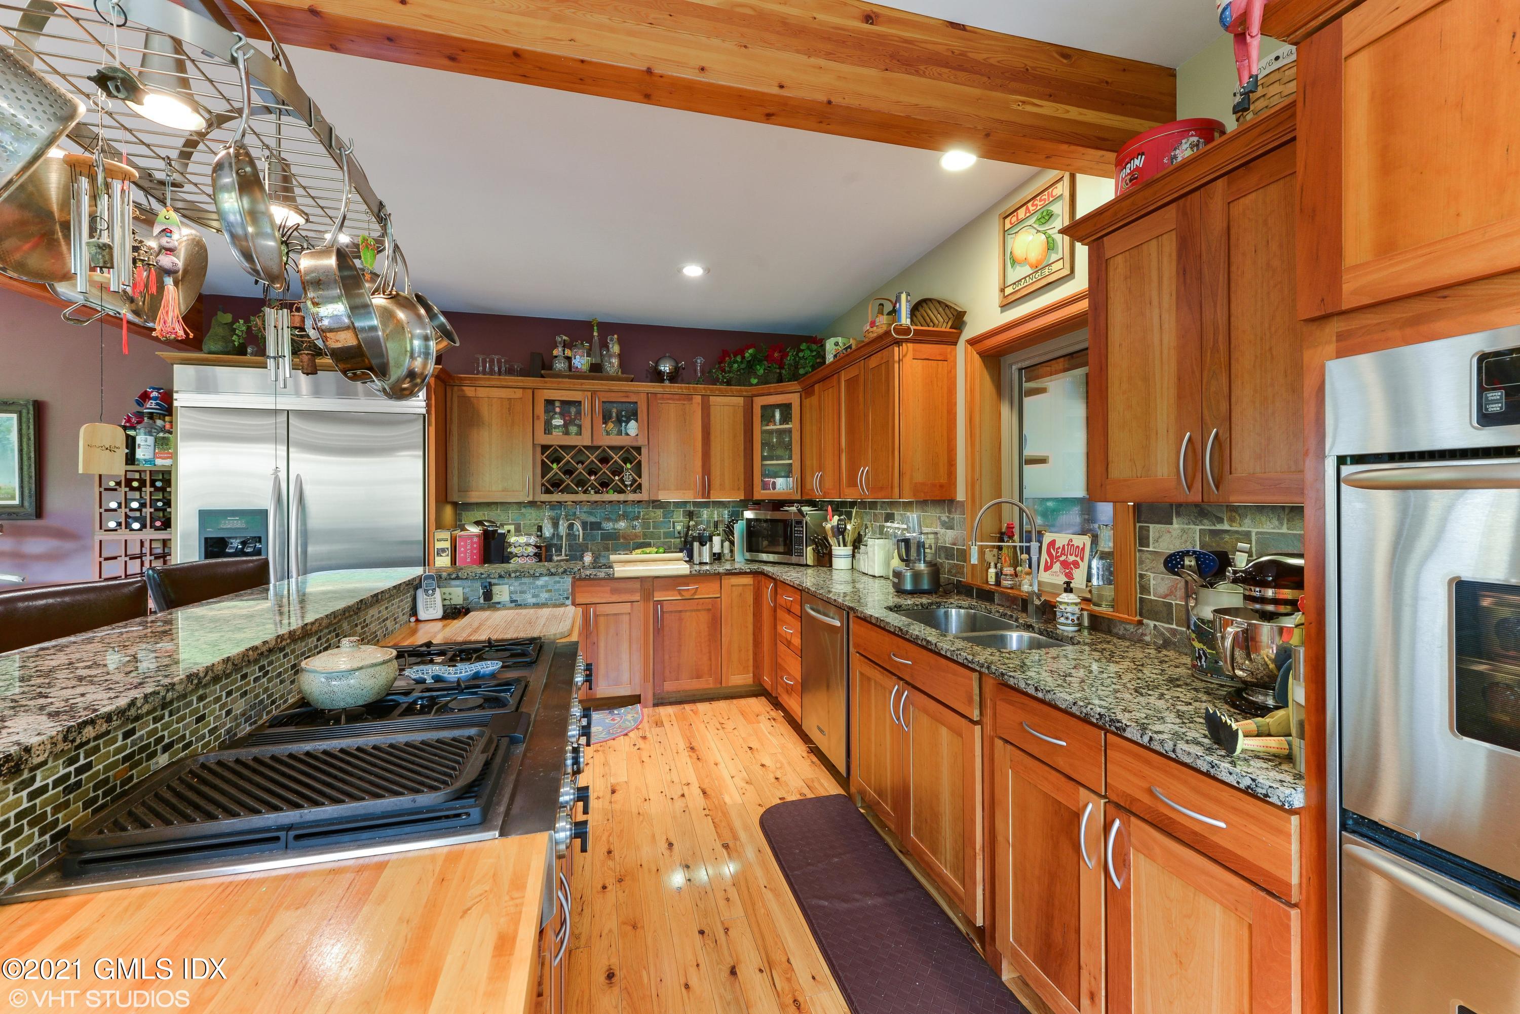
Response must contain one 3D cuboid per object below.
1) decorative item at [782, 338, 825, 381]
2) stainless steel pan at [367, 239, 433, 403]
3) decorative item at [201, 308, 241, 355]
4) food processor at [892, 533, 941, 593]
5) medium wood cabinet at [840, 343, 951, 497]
[{"bbox_3d":[0.317,-1.050,4.361,0.315,0.394,0.295,0,1,29],"label":"decorative item"},{"bbox_3d":[-0.955,-0.492,1.522,0.271,0.433,0.108,2,6,16],"label":"stainless steel pan"},{"bbox_3d":[-3.059,-0.984,3.369,0.190,0.290,0.190,-1,1,-32],"label":"decorative item"},{"bbox_3d":[0.732,0.243,2.797,0.215,0.310,0.175,0,1,1],"label":"food processor"},{"bbox_3d":[0.703,-0.413,3.141,0.320,0.745,0.670,-1,1,-15],"label":"medium wood cabinet"}]

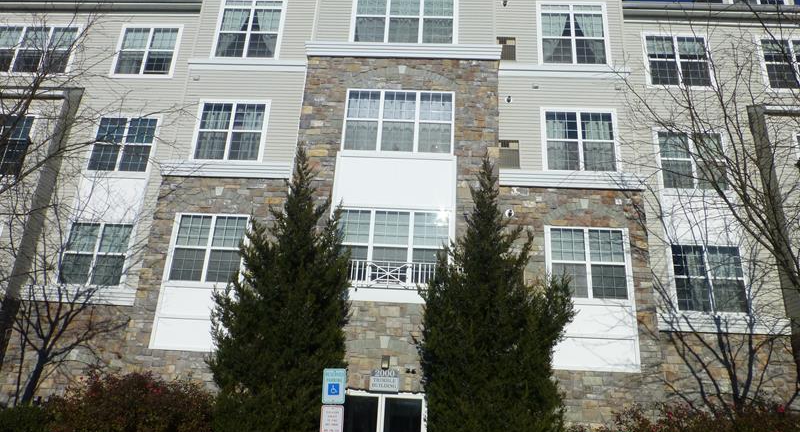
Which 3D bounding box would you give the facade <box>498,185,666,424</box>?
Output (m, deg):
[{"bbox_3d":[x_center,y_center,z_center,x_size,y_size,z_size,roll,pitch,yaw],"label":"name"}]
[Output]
[{"bbox_3d":[4.108,2.393,12.962,3.596,6.415,0.450,2,-20,4],"label":"facade"}]

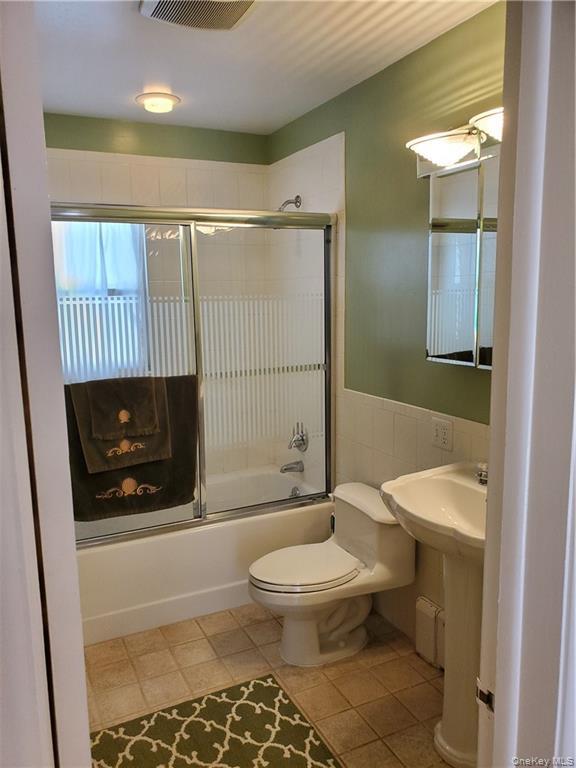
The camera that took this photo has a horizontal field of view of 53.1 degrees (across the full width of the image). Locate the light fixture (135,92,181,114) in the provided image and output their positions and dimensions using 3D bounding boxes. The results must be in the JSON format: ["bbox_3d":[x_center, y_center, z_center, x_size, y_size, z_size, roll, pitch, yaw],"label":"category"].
[{"bbox_3d":[-0.605,-1.304,2.701,0.207,0.045,0.207,-5,10,-26],"label":"light fixture"}]

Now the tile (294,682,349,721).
[{"bbox_3d":[0.131,1.204,2.182,0.166,0.010,0.166,-6,10,-26],"label":"tile"}]

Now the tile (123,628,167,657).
[{"bbox_3d":[-0.621,1.139,2.527,0.166,0.010,0.166,-5,10,-26],"label":"tile"}]

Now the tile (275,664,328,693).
[{"bbox_3d":[0.054,1.153,2.277,0.165,0.010,0.165,-5,10,-26],"label":"tile"}]

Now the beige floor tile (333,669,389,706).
[{"bbox_3d":[0.281,1.171,2.220,0.166,0.010,0.166,-5,10,-26],"label":"beige floor tile"}]

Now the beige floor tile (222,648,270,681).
[{"bbox_3d":[-0.174,1.172,2.411,0.166,0.010,0.166,-6,10,-26],"label":"beige floor tile"}]

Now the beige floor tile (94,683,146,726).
[{"bbox_3d":[-0.619,1.186,2.136,0.165,0.010,0.165,-5,10,-26],"label":"beige floor tile"}]

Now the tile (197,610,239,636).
[{"bbox_3d":[-0.319,1.111,2.673,0.166,0.010,0.166,-5,10,-26],"label":"tile"}]

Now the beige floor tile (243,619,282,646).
[{"bbox_3d":[-0.093,1.119,2.596,0.166,0.010,0.166,-5,10,-26],"label":"beige floor tile"}]

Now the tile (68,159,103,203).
[{"bbox_3d":[-1.030,-1.026,2.955,0.151,0.200,0.010,-5,10,-26],"label":"tile"}]

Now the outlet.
[{"bbox_3d":[0.589,0.194,2.214,0.010,0.115,0.115,-5,10,-26],"label":"outlet"}]

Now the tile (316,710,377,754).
[{"bbox_3d":[0.201,1.196,1.980,0.165,0.010,0.165,-5,10,-26],"label":"tile"}]

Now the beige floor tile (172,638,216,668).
[{"bbox_3d":[-0.393,1.137,2.429,0.165,0.010,0.165,-5,10,-26],"label":"beige floor tile"}]

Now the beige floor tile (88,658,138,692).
[{"bbox_3d":[-0.710,1.194,2.340,0.166,0.010,0.166,-6,10,-26],"label":"beige floor tile"}]

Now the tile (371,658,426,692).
[{"bbox_3d":[0.437,1.175,2.330,0.166,0.010,0.166,-6,10,-26],"label":"tile"}]

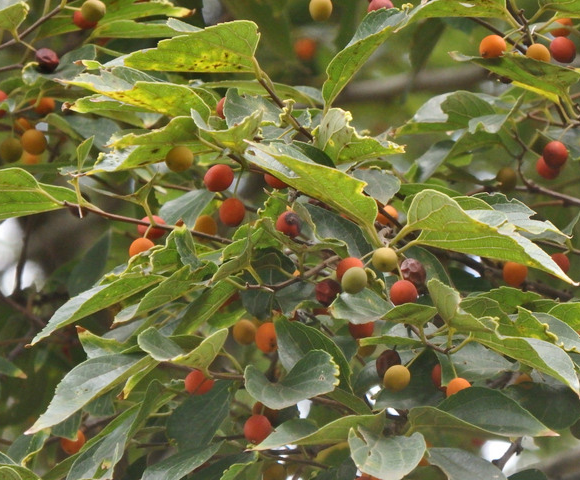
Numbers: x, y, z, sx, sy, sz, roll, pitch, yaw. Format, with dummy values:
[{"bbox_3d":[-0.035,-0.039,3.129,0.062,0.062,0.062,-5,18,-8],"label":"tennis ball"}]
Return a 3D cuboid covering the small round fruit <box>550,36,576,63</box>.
[{"bbox_3d":[0.097,-0.067,2.180,0.009,0.009,0.009,0,-10,0],"label":"small round fruit"}]

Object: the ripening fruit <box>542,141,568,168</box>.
[{"bbox_3d":[0.095,-0.030,2.200,0.009,0.010,0.009,0,-10,0],"label":"ripening fruit"}]

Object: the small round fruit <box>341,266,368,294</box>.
[{"bbox_3d":[0.020,0.013,1.880,0.008,0.008,0.008,0,-12,0],"label":"small round fruit"}]

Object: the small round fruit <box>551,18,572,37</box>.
[{"bbox_3d":[0.091,-0.071,2.060,0.008,0.008,0.008,0,-10,0],"label":"small round fruit"}]

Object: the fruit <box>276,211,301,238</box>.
[{"bbox_3d":[0.000,-0.005,2.160,0.009,0.010,0.009,0,-10,0],"label":"fruit"}]

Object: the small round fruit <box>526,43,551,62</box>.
[{"bbox_3d":[0.083,-0.061,2.040,0.008,0.008,0.008,0,-10,0],"label":"small round fruit"}]

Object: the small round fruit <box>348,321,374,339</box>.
[{"bbox_3d":[0.024,0.028,2.020,0.008,0.009,0.008,0,-10,0],"label":"small round fruit"}]

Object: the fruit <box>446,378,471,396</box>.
[{"bbox_3d":[0.060,0.053,2.160,0.009,0.009,0.009,0,-10,0],"label":"fruit"}]

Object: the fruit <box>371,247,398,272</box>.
[{"bbox_3d":[0.031,0.006,1.990,0.008,0.008,0.008,0,-10,0],"label":"fruit"}]

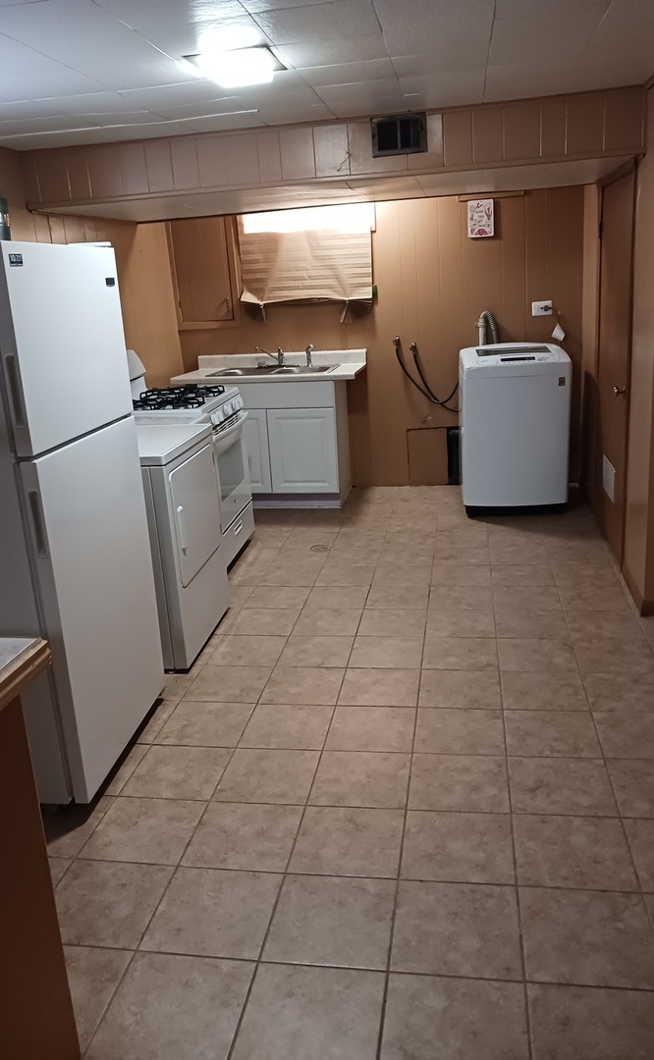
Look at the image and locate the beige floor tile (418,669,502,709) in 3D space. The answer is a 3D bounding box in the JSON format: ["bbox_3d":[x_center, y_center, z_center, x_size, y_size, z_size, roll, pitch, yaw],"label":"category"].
[{"bbox_3d":[0.512,0.611,3.171,0.302,0.010,0.302,-1,17,10],"label":"beige floor tile"}]

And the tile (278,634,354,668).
[{"bbox_3d":[-0.041,0.528,3.564,0.302,0.010,0.302,-1,17,10],"label":"tile"}]

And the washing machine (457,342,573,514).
[{"bbox_3d":[1.221,-0.676,5.482,0.650,1.010,0.660,-2,17,6],"label":"washing machine"}]

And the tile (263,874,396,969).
[{"bbox_3d":[0.015,0.981,2.079,0.305,0.010,0.305,-1,17,10],"label":"tile"}]

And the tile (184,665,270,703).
[{"bbox_3d":[-0.392,0.622,3.328,0.302,0.010,0.302,-1,17,10],"label":"tile"}]

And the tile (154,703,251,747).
[{"bbox_3d":[-0.441,0.714,3.038,0.303,0.010,0.303,-1,17,10],"label":"tile"}]

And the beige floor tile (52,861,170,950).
[{"bbox_3d":[-0.590,0.988,2.184,0.305,0.010,0.305,-1,17,10],"label":"beige floor tile"}]

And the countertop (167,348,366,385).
[{"bbox_3d":[-0.389,-1.152,5.840,1.271,0.135,0.648,-1,17,10],"label":"countertop"}]

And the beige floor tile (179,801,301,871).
[{"bbox_3d":[-0.238,0.900,2.436,0.304,0.010,0.304,-1,17,10],"label":"beige floor tile"}]

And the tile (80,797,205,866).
[{"bbox_3d":[-0.536,0.896,2.461,0.301,0.015,0.301,-1,18,10],"label":"tile"}]

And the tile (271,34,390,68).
[{"bbox_3d":[0.029,-1.448,2.494,0.305,0.013,0.305,-1,17,10],"label":"tile"}]

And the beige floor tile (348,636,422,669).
[{"bbox_3d":[0.259,0.526,3.524,0.305,0.010,0.305,-1,17,10],"label":"beige floor tile"}]

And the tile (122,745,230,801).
[{"bbox_3d":[-0.492,0.813,2.779,0.304,0.010,0.304,-1,17,10],"label":"tile"}]

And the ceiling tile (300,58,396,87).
[{"bbox_3d":[0.075,-1.528,2.757,0.303,0.015,0.303,-1,18,10],"label":"ceiling tile"}]

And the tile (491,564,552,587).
[{"bbox_3d":[1.006,0.243,4.268,0.303,0.010,0.303,-1,17,10],"label":"tile"}]

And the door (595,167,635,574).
[{"bbox_3d":[1.564,-0.864,4.477,0.040,1.918,0.857,-1,16,10],"label":"door"}]

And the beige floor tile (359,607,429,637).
[{"bbox_3d":[0.305,0.432,3.772,0.301,0.015,0.301,-1,18,10],"label":"beige floor tile"}]

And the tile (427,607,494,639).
[{"bbox_3d":[0.605,0.428,3.720,0.301,0.015,0.301,-1,18,10],"label":"tile"}]

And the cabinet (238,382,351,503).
[{"bbox_3d":[-0.316,-0.655,6.026,0.930,0.880,0.600,0,17,13],"label":"cabinet"}]

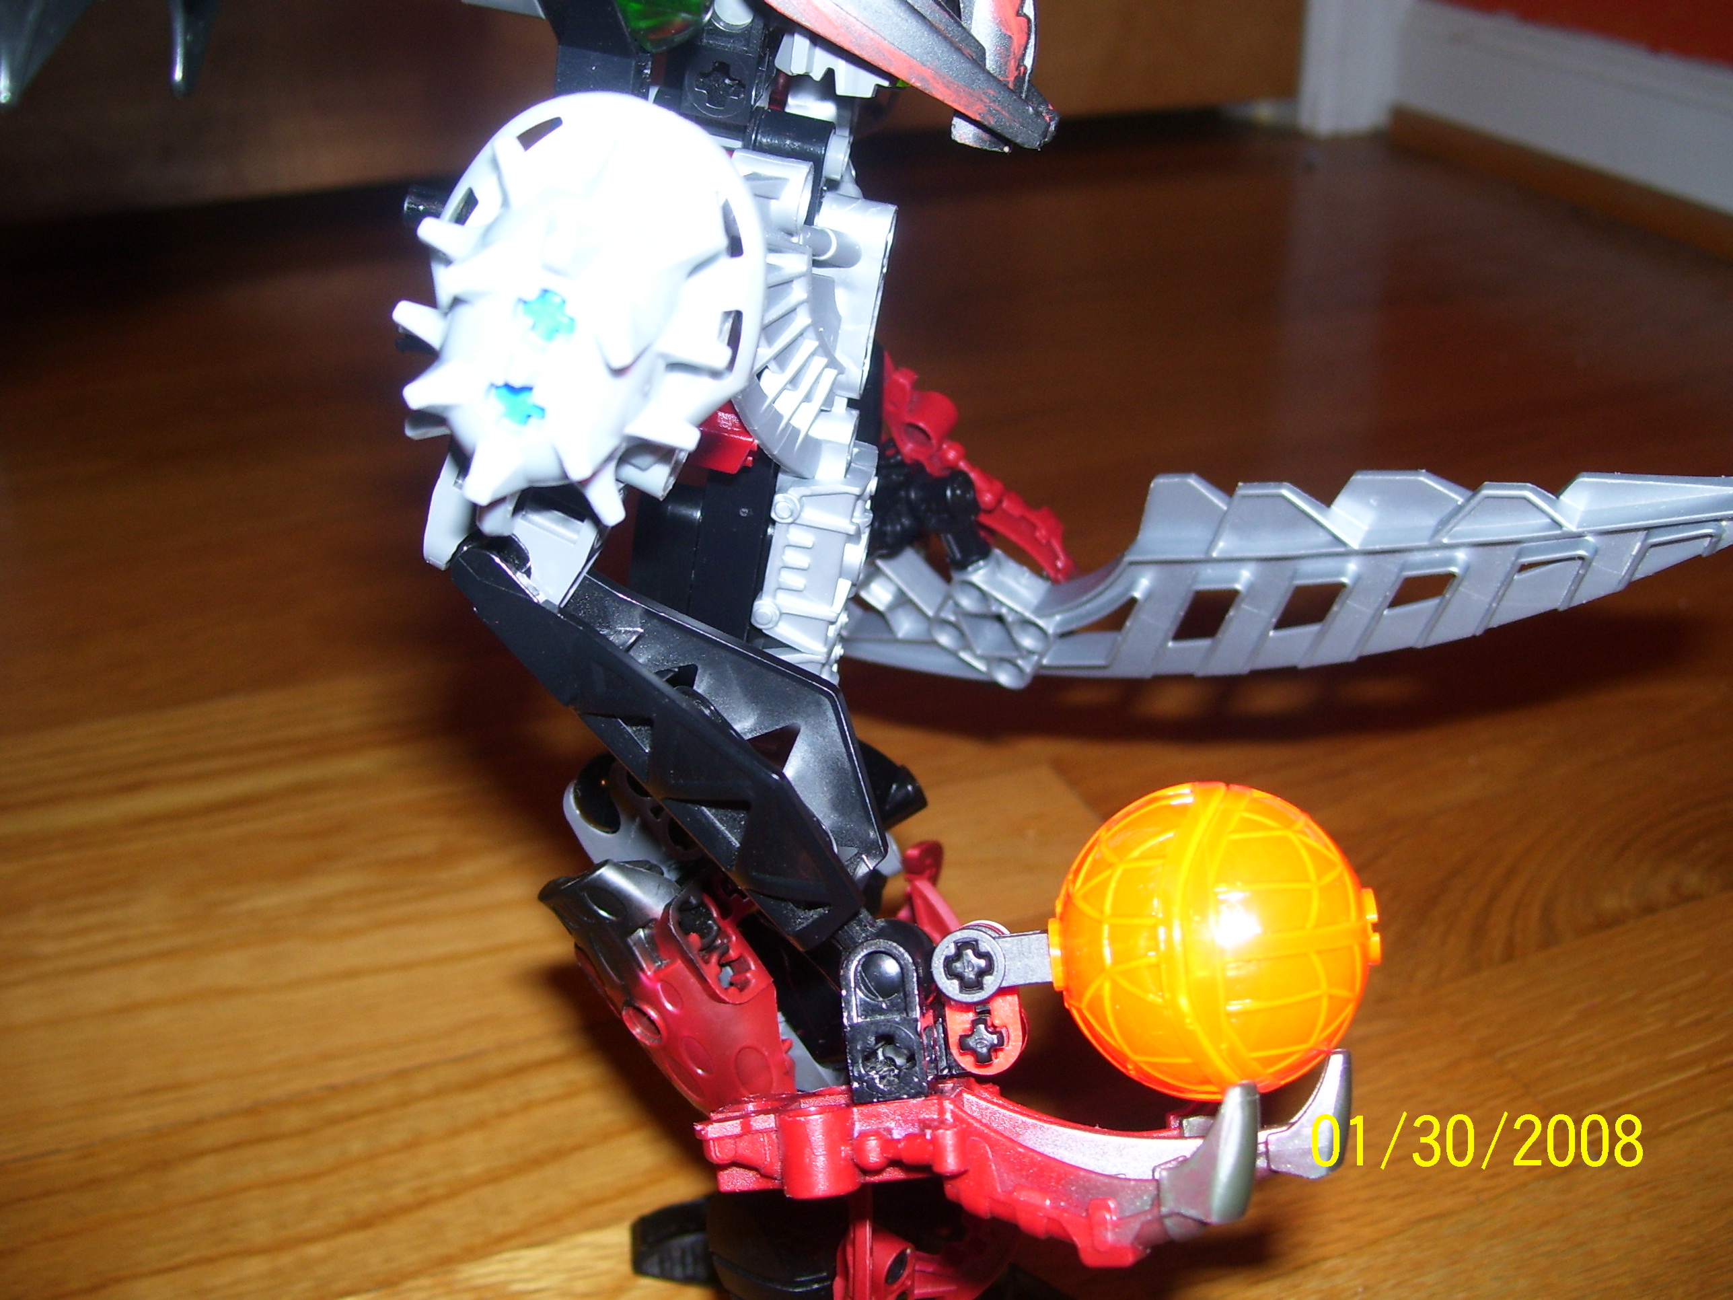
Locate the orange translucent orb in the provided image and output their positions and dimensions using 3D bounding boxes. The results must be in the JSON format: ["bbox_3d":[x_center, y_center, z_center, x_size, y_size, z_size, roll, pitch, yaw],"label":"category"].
[{"bbox_3d":[0.035,0.030,0.189,0.034,0.032,0.032,3,26,12],"label":"orange translucent orb"}]

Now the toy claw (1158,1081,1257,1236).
[{"bbox_3d":[0.032,0.048,0.175,0.009,0.013,0.005,7,16,37],"label":"toy claw"}]

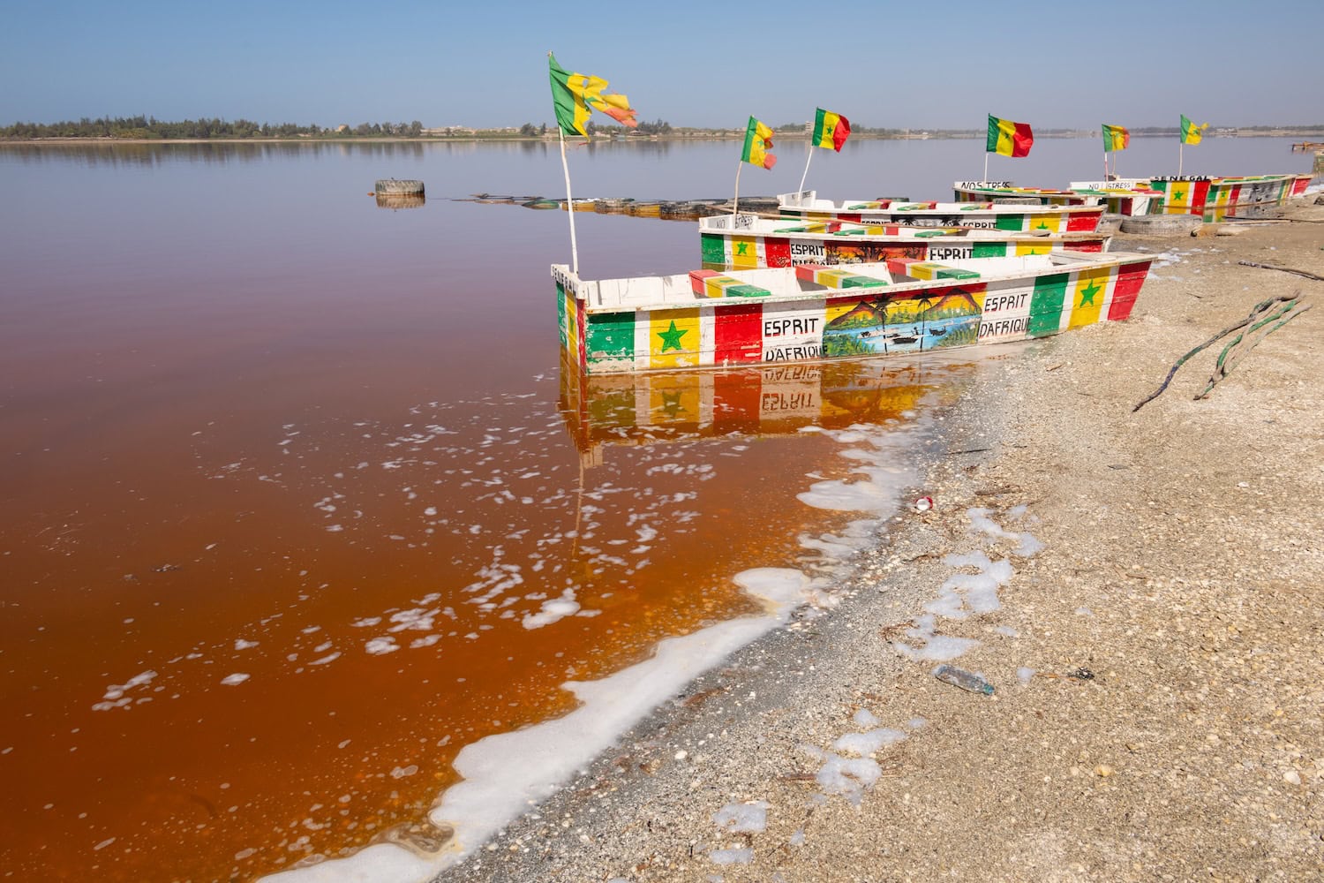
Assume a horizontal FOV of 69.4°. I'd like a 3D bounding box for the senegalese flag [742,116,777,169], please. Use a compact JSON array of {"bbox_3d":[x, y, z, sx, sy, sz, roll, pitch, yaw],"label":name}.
[{"bbox_3d":[1.342,-4.142,13.269,0.480,0.640,0.170,5,14,-27],"label":"senegalese flag"}]

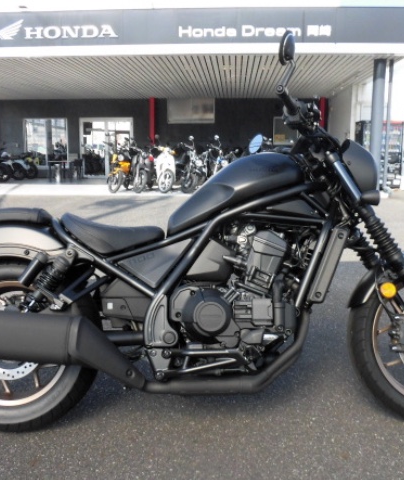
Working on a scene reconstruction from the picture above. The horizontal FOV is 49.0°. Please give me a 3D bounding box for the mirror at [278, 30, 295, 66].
[{"bbox_3d":[0.245,-0.555,1.285,0.036,0.102,0.104,21,6,32],"label":"mirror"}]

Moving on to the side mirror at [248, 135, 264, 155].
[{"bbox_3d":[0.260,-0.454,2.120,0.036,0.102,0.104,23,-17,-28],"label":"side mirror"}]

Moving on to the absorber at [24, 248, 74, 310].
[{"bbox_3d":[-0.522,0.145,1.510,0.095,0.260,0.080,34,-6,3],"label":"absorber"}]

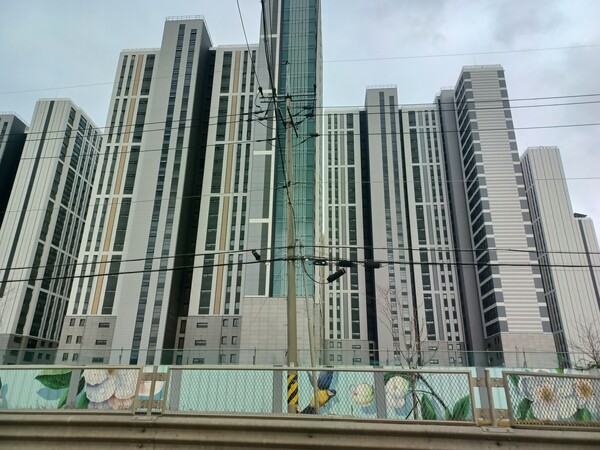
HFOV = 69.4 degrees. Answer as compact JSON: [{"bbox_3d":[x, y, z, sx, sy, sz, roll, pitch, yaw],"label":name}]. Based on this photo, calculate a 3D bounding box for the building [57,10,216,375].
[{"bbox_3d":[-31.603,-7.748,90.449,18.300,80.200,10.000,-1,-21,5],"label":"building"}]

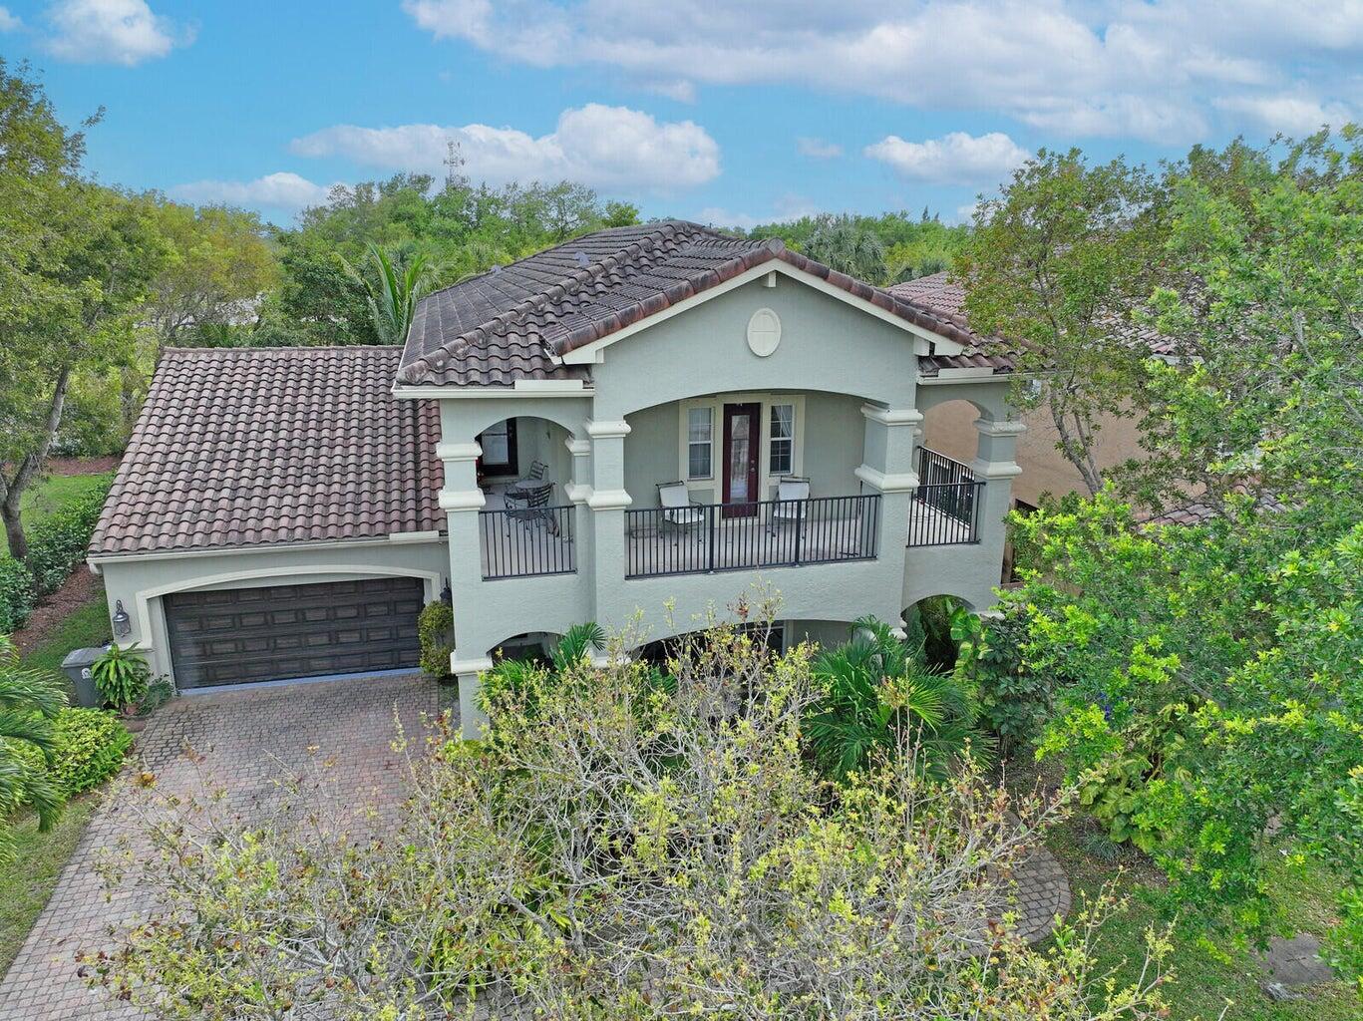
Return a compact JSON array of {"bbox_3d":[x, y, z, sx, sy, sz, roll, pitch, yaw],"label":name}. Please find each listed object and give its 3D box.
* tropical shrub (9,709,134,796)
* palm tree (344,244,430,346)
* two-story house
[{"bbox_3d":[-10.655,4.079,16.425,1.600,0.850,2.000,-4,16,-14],"label":"tropical shrub"},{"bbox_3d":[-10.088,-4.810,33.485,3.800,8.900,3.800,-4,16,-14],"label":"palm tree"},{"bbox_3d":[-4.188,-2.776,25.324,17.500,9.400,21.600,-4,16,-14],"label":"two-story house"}]

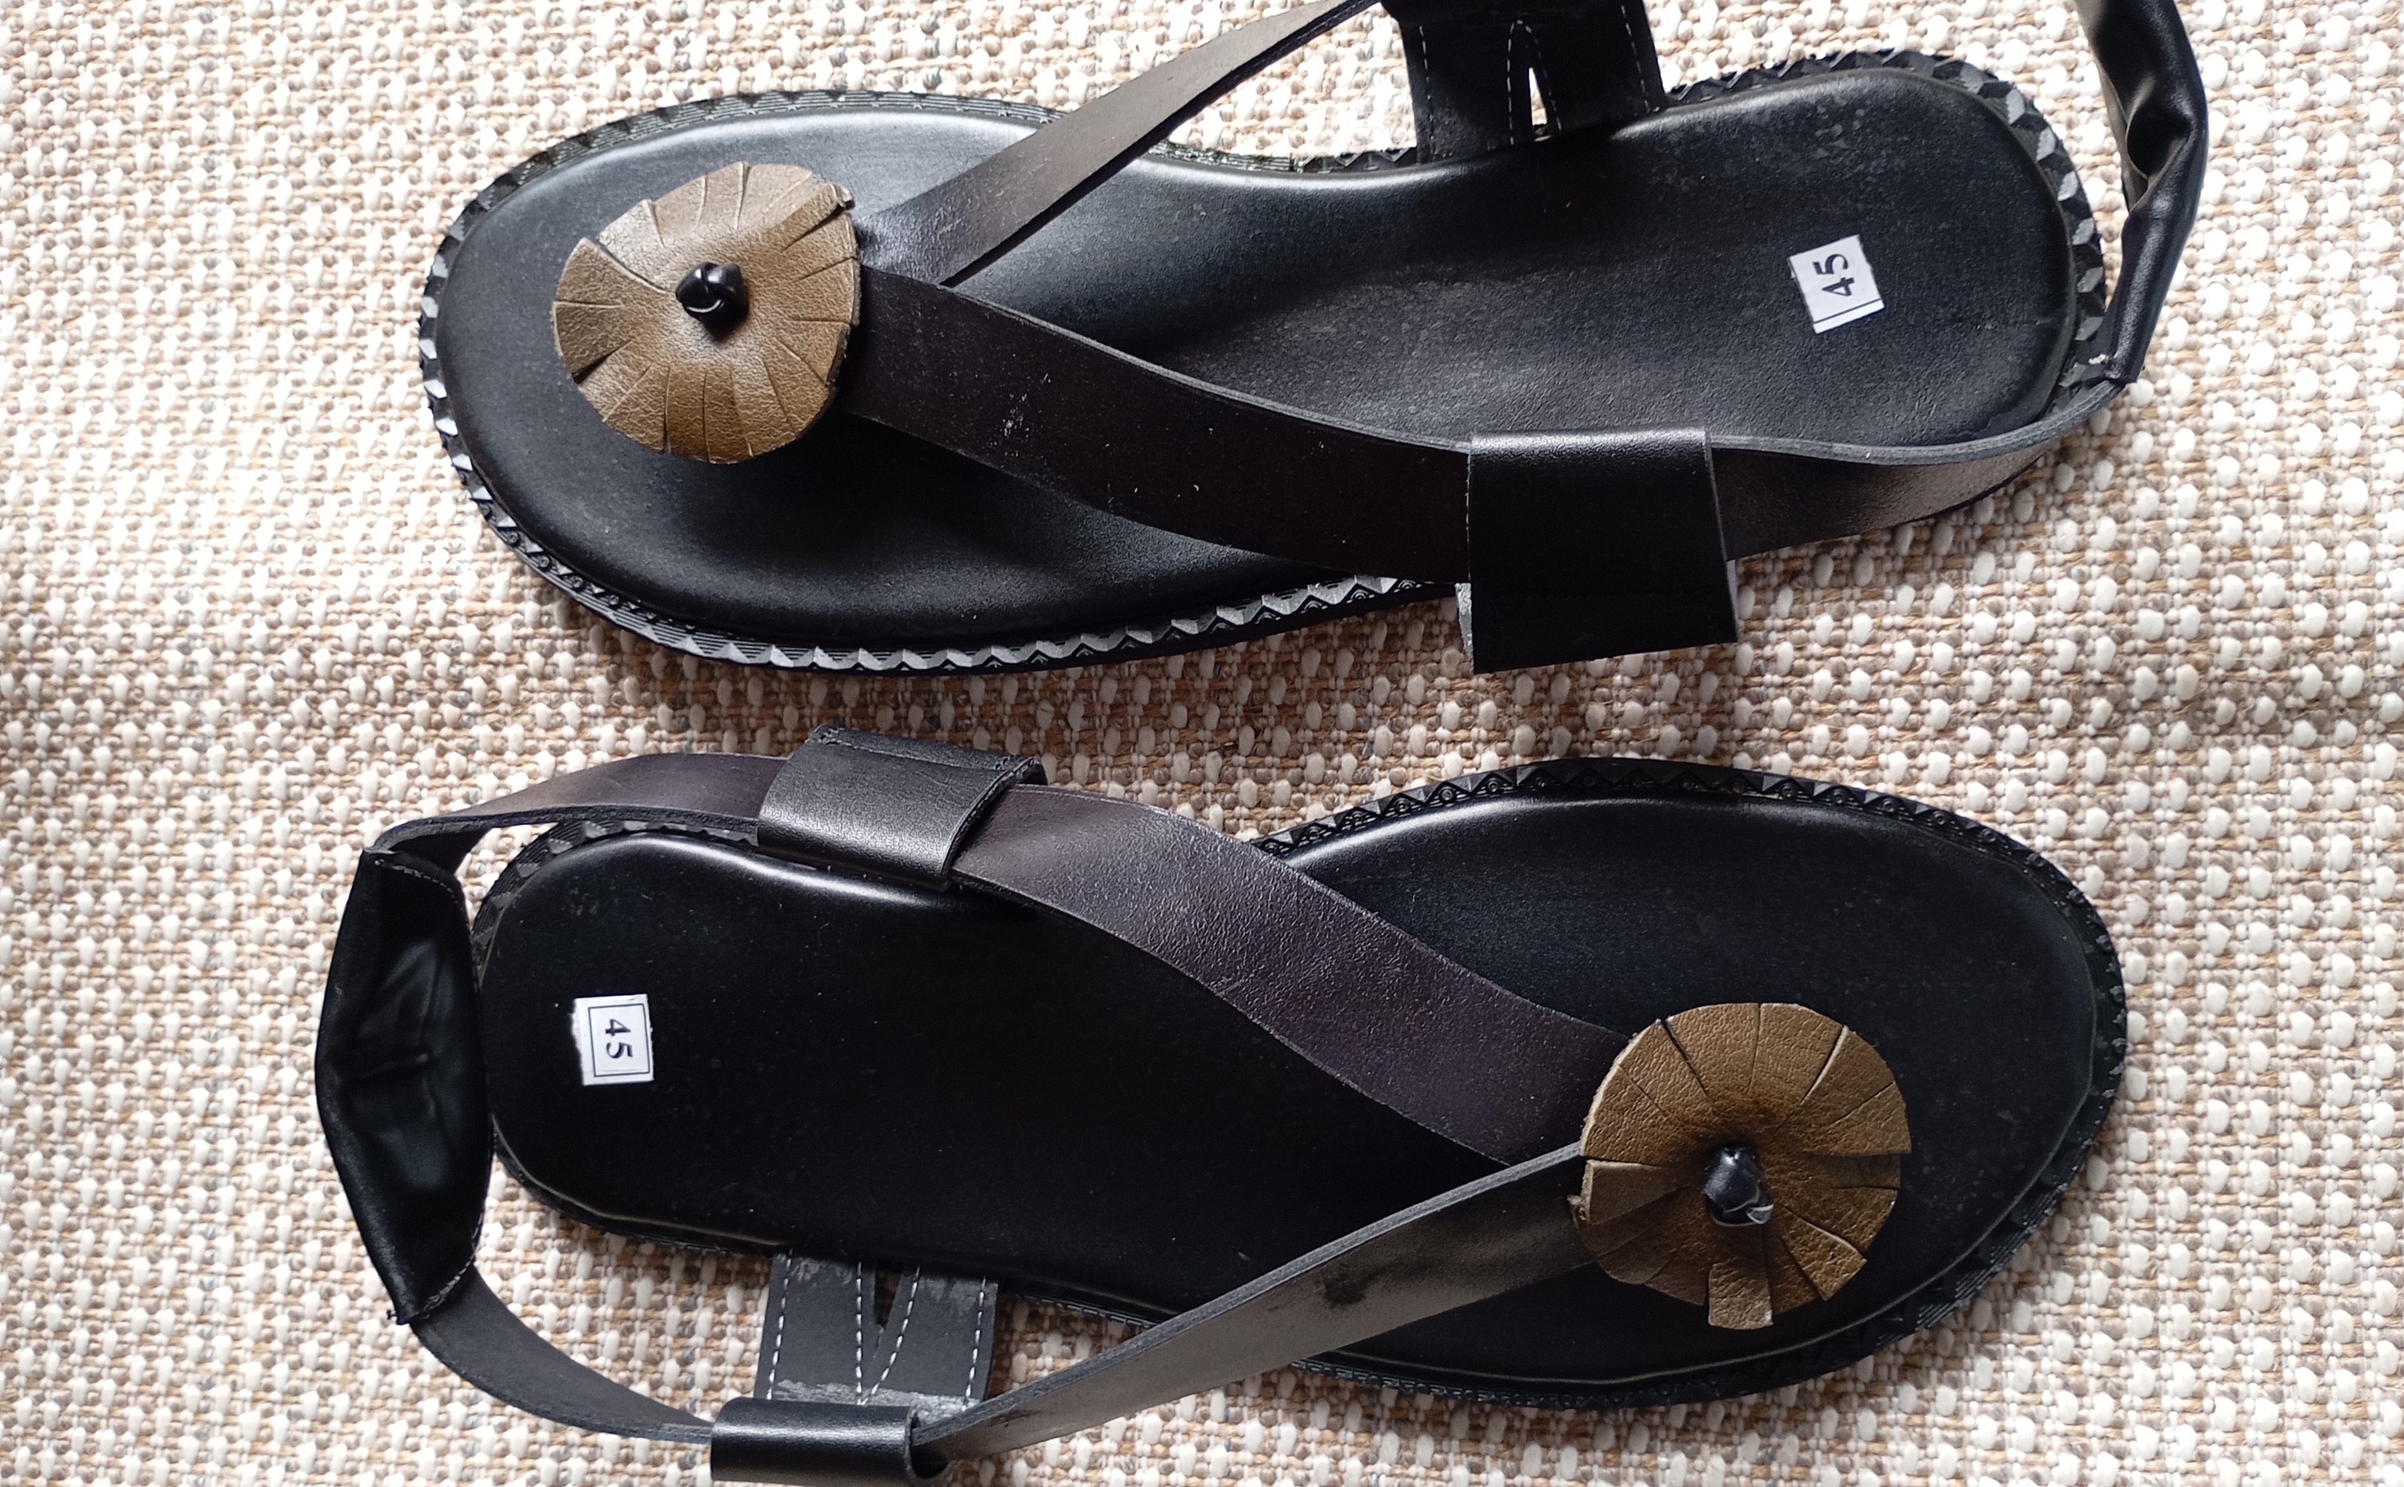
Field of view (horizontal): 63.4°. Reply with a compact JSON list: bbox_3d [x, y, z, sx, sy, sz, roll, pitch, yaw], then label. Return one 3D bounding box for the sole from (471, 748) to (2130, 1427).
[{"bbox_3d":[0.006,0.057,0.355,0.301,0.023,0.114,2,90,10],"label":"sole"}]

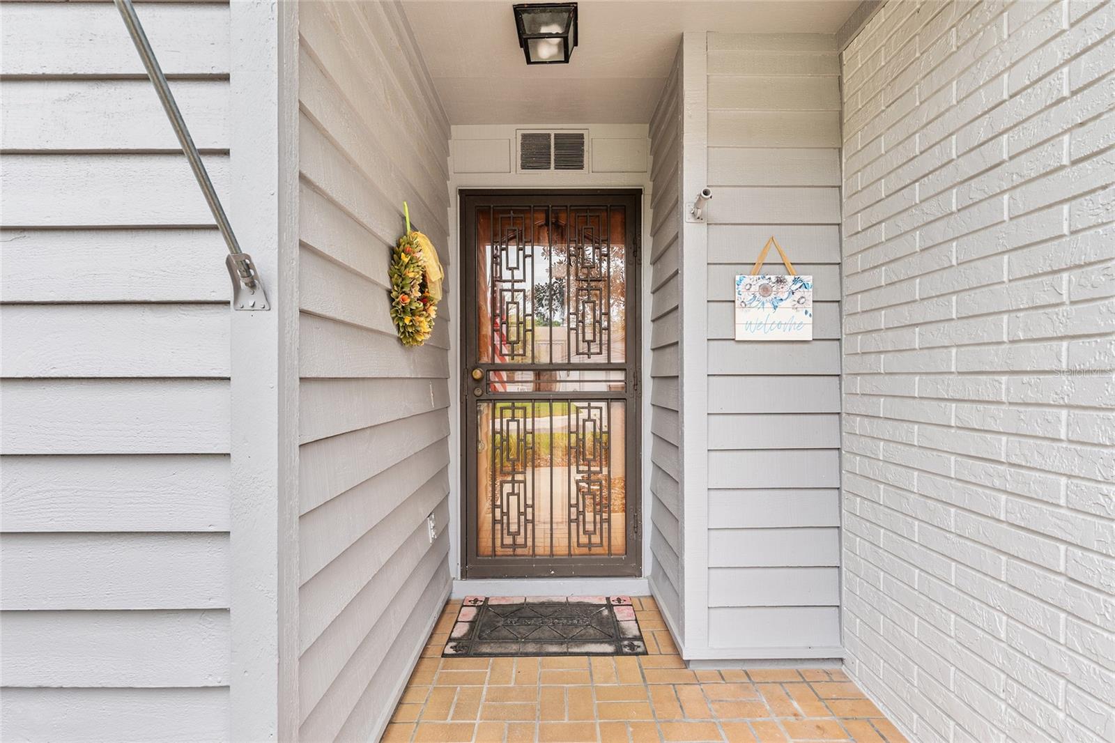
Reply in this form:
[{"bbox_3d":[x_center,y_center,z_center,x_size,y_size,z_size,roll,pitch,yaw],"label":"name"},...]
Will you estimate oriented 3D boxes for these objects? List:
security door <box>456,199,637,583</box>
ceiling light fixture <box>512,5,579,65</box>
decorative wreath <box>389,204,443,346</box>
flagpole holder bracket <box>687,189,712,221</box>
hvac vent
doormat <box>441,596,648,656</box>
[{"bbox_3d":[-0.034,0.070,2.655,0.968,2.070,0.055,0,-1,0],"label":"security door"},{"bbox_3d":[-0.037,-1.278,1.903,0.233,0.098,0.233,0,-1,3],"label":"ceiling light fixture"},{"bbox_3d":[-0.513,-0.361,1.855,0.115,0.530,0.420,0,-1,0],"label":"decorative wreath"},{"bbox_3d":[0.547,-0.635,1.900,0.080,0.090,0.140,0,0,0],"label":"flagpole holder bracket"},{"bbox_3d":[-0.027,-1.183,2.652,0.376,0.226,0.025,0,-1,0],"label":"hvac vent"},{"bbox_3d":[-0.049,1.190,2.345,0.870,0.012,0.540,0,-1,-1],"label":"doormat"}]

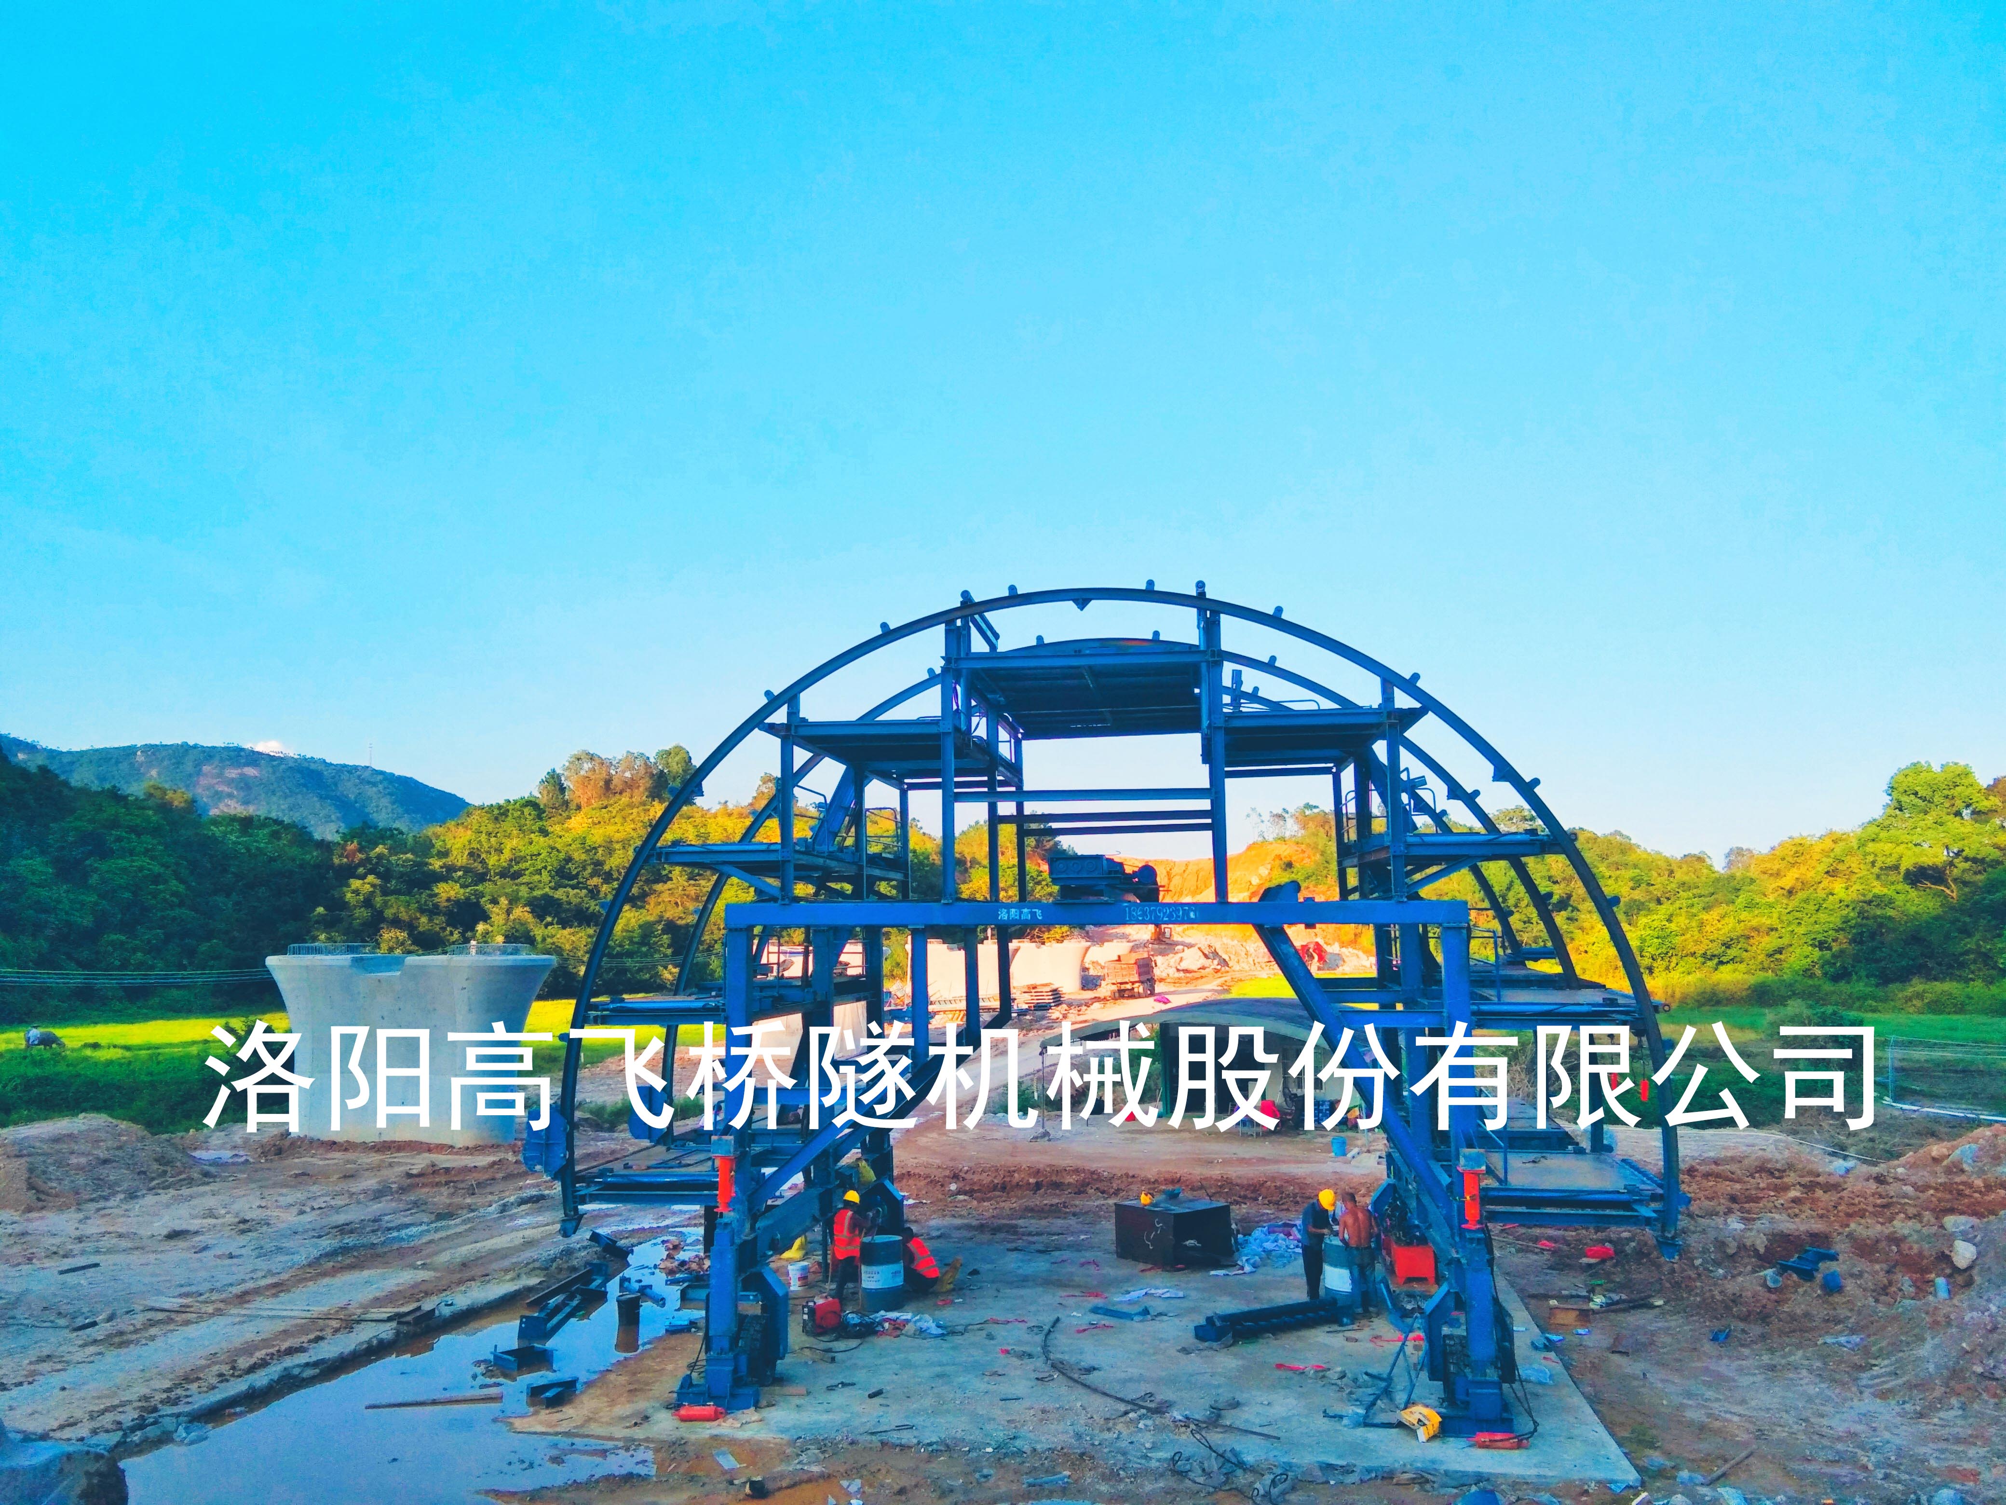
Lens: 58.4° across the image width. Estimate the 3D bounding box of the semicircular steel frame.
[{"bbox_3d":[1.436,2.039,23.698,12.350,7.270,7.500,-1,-5,6],"label":"semicircular steel frame"}]

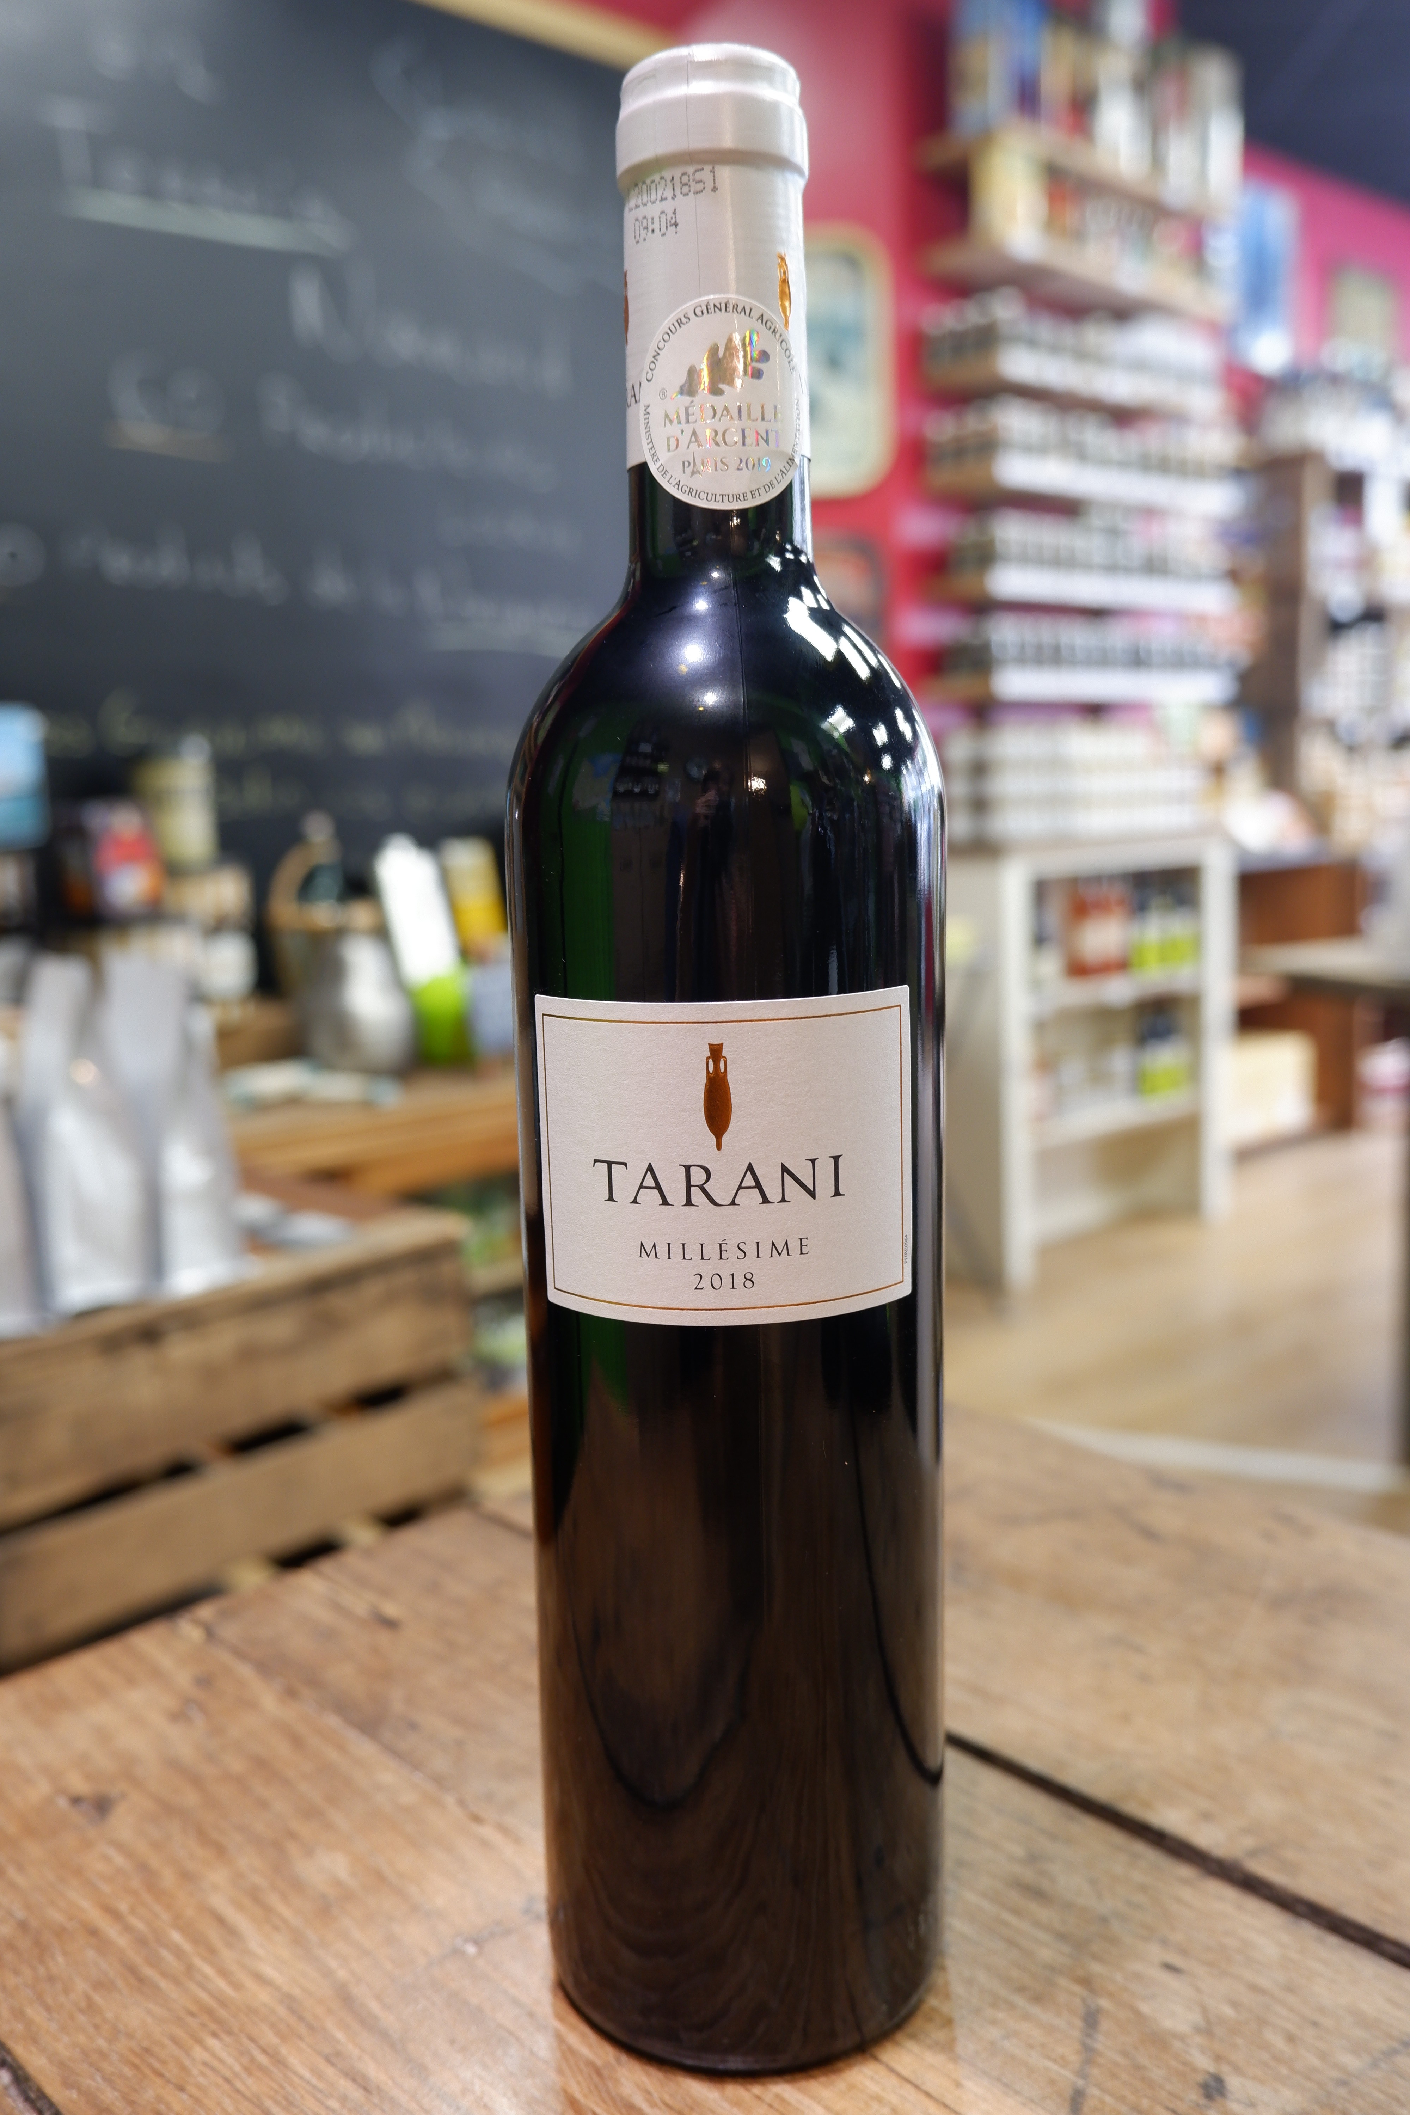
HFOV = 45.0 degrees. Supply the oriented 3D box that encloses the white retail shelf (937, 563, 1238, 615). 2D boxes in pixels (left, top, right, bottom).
[{"bbox_3d":[0.767,-0.918,3.383,0.777,0.056,0.150,-10,13,-40],"label":"white retail shelf"}]

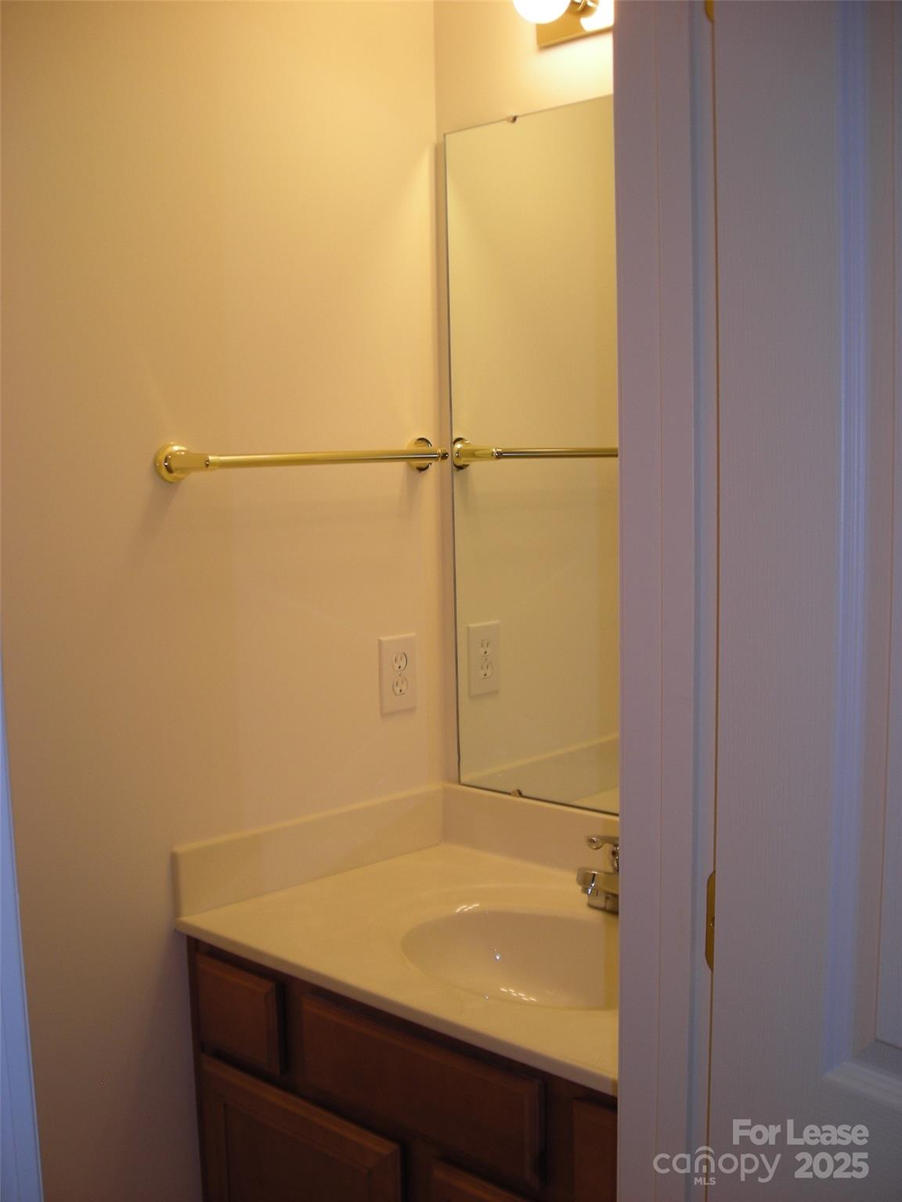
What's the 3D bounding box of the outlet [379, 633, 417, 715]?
[{"bbox_3d":[-0.082,0.118,2.134,0.008,0.123,0.079,4,7,43],"label":"outlet"}]

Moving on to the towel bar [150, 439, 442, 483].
[{"bbox_3d":[-0.189,-0.211,1.945,0.077,0.056,0.540,4,7,43],"label":"towel bar"}]

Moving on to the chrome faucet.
[{"bbox_3d":[0.224,0.373,1.804,0.155,0.128,0.158,4,7,43],"label":"chrome faucet"}]

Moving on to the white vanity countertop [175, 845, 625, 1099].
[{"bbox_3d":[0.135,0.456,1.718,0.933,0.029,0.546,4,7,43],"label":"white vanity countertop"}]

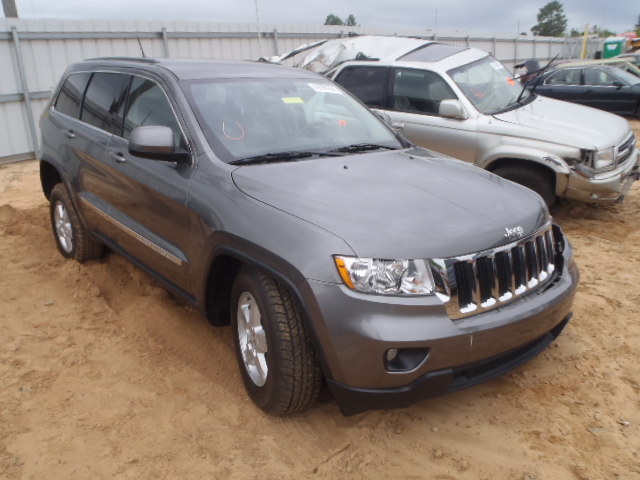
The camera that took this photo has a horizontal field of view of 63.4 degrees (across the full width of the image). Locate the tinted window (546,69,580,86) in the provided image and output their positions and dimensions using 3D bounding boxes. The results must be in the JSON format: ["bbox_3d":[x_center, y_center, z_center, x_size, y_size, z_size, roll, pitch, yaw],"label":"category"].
[{"bbox_3d":[5.715,-3.829,12.200,0.800,0.370,0.090,11,4,39],"label":"tinted window"}]

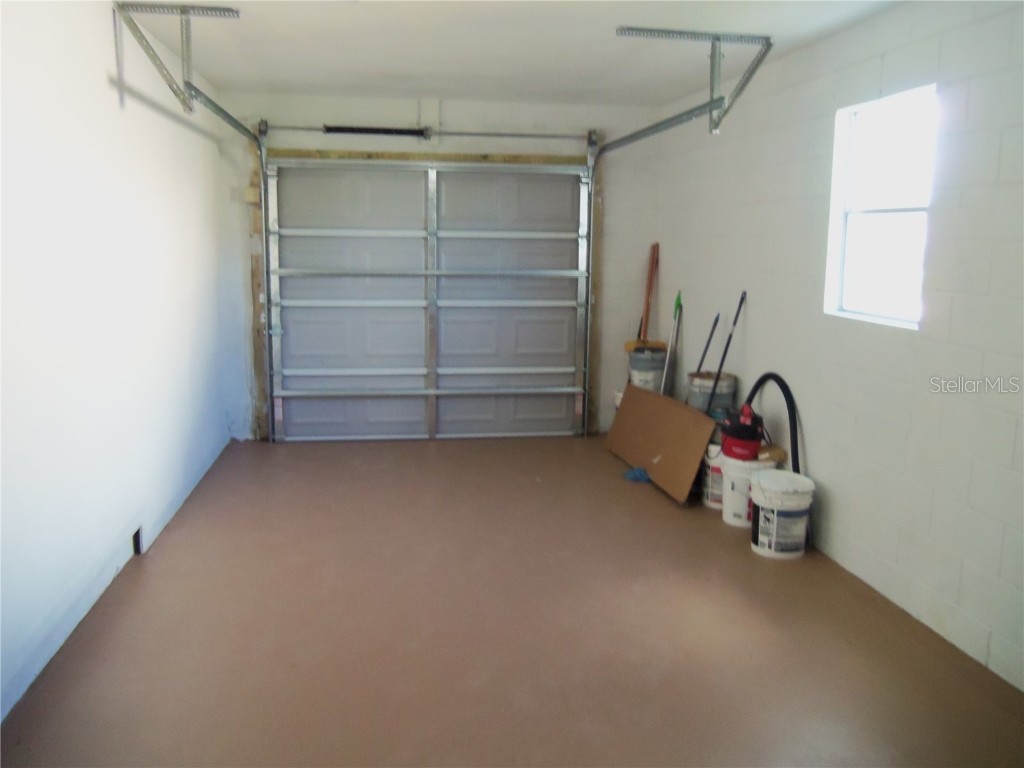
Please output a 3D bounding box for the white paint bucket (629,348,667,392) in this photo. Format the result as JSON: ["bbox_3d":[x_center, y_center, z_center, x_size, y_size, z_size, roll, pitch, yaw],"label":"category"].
[{"bbox_3d":[1.057,-0.076,6.481,0.300,0.370,0.300,1,9,0],"label":"white paint bucket"}]

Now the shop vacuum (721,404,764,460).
[{"bbox_3d":[1.299,0.268,4.653,0.220,0.290,0.220,4,10,18],"label":"shop vacuum"}]

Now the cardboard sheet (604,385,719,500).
[{"bbox_3d":[0.970,0.360,5.679,0.020,0.530,1.430,18,5,-15],"label":"cardboard sheet"}]

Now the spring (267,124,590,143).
[{"bbox_3d":[-0.588,-1.866,6.159,2.420,0.100,0.100,0,10,-8],"label":"spring"}]

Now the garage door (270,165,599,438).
[{"bbox_3d":[-0.613,-0.616,6.448,2.450,2.130,0.090,0,10,-8],"label":"garage door"}]

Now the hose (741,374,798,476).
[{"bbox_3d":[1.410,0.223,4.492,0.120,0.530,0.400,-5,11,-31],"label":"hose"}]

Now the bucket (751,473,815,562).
[{"bbox_3d":[1.382,0.672,4.252,0.310,0.368,0.310,4,10,19],"label":"bucket"}]

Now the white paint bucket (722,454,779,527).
[{"bbox_3d":[1.345,0.598,4.715,0.305,0.365,0.305,4,10,19],"label":"white paint bucket"}]

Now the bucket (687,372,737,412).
[{"bbox_3d":[1.251,0.128,5.242,0.300,0.370,0.300,1,9,0],"label":"bucket"}]

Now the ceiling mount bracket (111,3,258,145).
[{"bbox_3d":[-1.706,-1.701,4.875,0.550,0.480,2.000,0,10,-8],"label":"ceiling mount bracket"}]

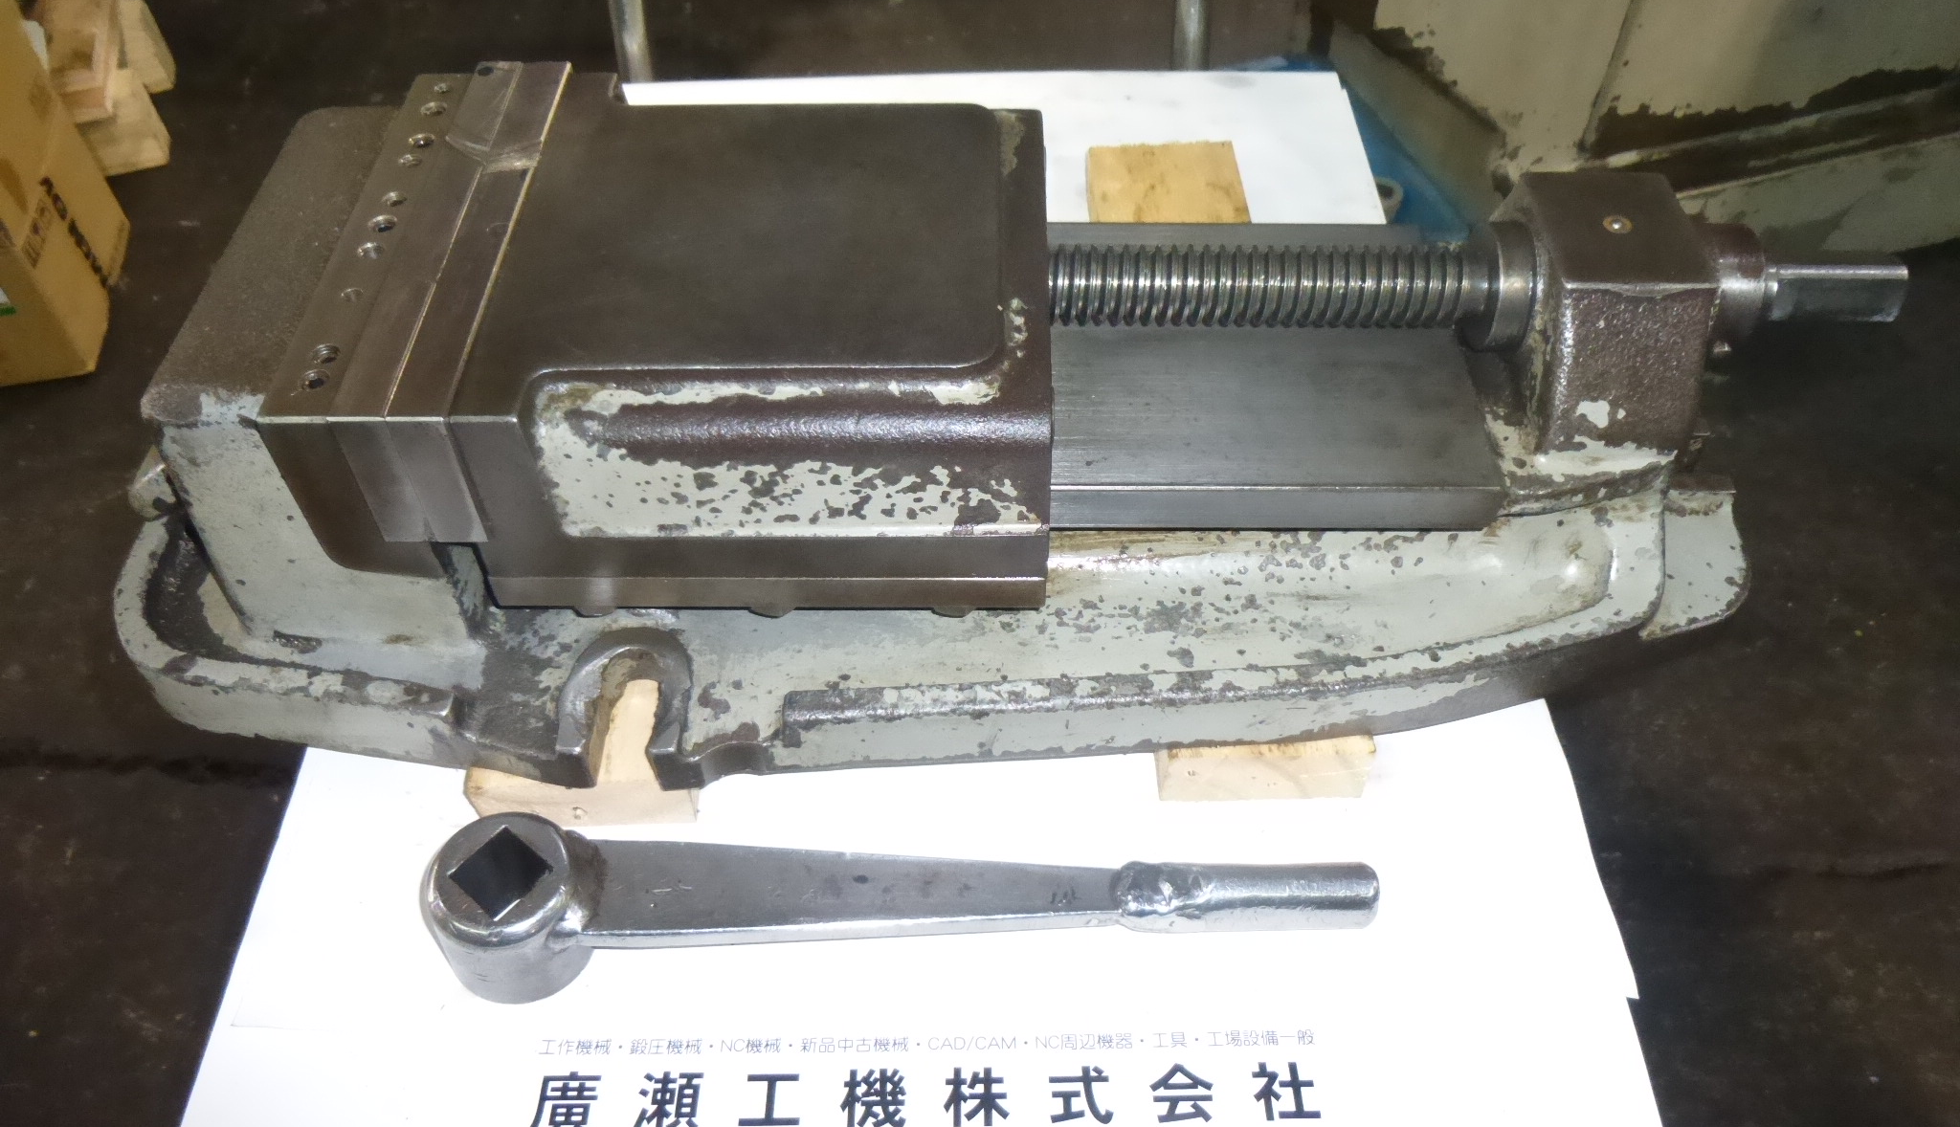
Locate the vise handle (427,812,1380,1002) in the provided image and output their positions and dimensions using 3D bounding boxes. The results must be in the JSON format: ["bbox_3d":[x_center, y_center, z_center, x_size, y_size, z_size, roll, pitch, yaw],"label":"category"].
[{"bbox_3d":[-0.019,0.102,0.423,0.283,0.039,0.045,0,51,-3],"label":"vise handle"}]

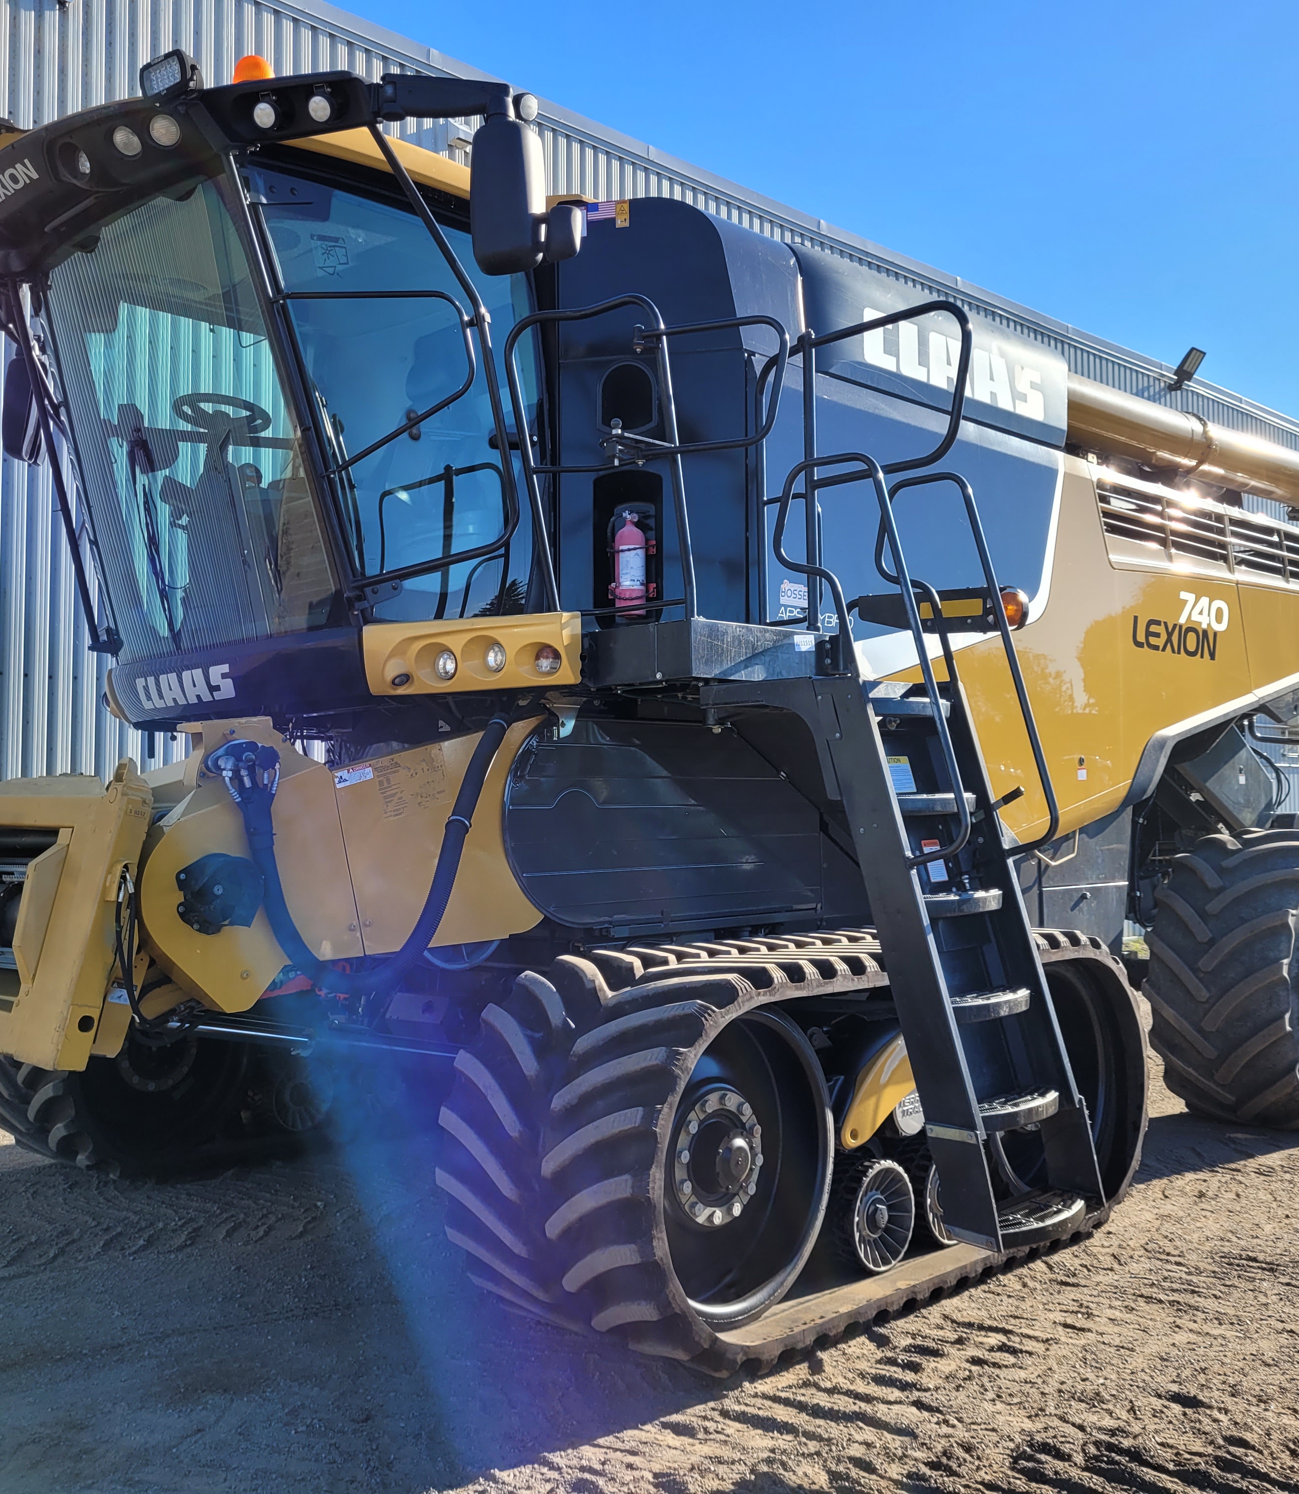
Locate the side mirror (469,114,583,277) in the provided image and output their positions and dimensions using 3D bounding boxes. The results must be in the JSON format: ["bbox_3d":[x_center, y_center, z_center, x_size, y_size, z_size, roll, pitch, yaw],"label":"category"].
[{"bbox_3d":[-0.360,-1.609,4.350,0.310,0.420,0.140,-1,-4,12],"label":"side mirror"}]

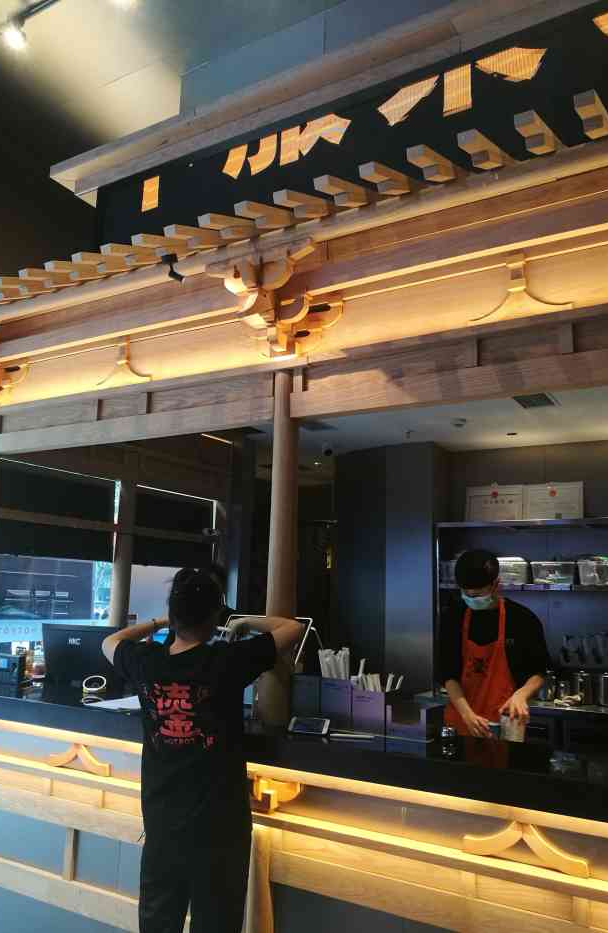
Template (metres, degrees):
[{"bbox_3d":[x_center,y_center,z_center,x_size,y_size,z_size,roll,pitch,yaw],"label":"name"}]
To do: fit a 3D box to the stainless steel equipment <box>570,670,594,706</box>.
[{"bbox_3d":[1.572,1.254,4.109,0.120,0.175,0.120,-5,-11,31],"label":"stainless steel equipment"}]

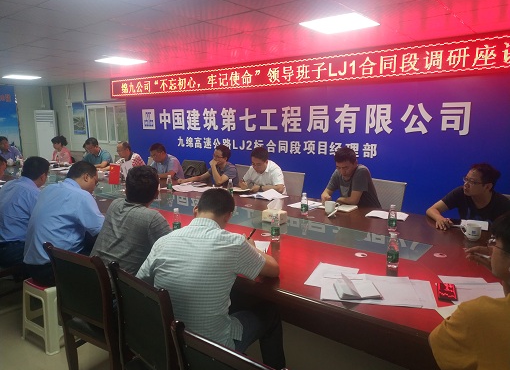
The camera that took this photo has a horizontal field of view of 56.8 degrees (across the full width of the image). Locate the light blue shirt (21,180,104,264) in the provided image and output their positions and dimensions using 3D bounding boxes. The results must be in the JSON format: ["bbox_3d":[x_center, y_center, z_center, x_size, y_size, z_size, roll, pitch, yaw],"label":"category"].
[{"bbox_3d":[-1.314,0.240,3.250,0.500,0.560,0.480,5,8,35],"label":"light blue shirt"}]

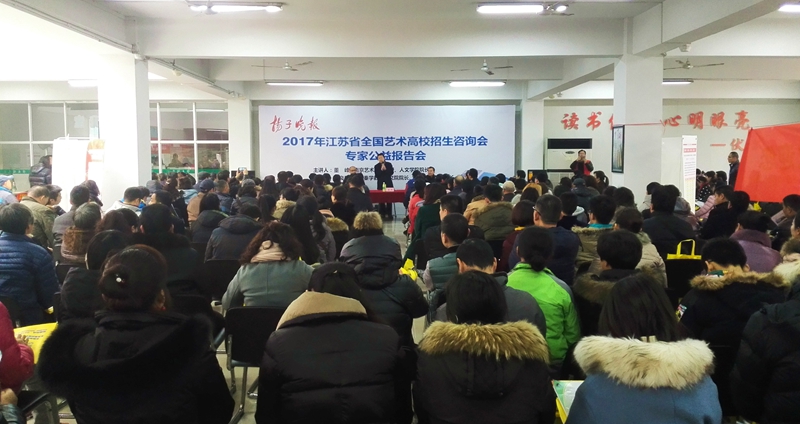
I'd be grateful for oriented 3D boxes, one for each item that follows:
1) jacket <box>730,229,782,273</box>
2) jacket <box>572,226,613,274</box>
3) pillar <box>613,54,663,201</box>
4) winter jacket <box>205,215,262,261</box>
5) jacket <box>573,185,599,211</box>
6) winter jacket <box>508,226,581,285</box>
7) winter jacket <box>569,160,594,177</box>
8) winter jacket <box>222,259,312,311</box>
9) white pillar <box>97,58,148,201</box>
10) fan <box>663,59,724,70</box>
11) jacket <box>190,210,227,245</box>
[{"bbox_3d":[2.686,0.427,5.150,0.500,0.620,0.400,-1,5,-11],"label":"jacket"},{"bbox_3d":[1.675,0.413,5.600,0.530,0.630,0.400,-1,5,-6],"label":"jacket"},{"bbox_3d":[3.743,-0.845,10.612,0.570,3.150,0.560,0,5,-1],"label":"pillar"},{"bbox_3d":[-1.408,0.364,5.700,0.520,0.650,0.400,0,5,4],"label":"winter jacket"},{"bbox_3d":[2.600,-0.013,9.600,0.520,0.640,0.400,0,5,-4],"label":"jacket"},{"bbox_3d":[1.140,0.423,5.250,0.550,0.640,0.400,0,5,-4],"label":"winter jacket"},{"bbox_3d":[3.873,-0.822,14.300,0.560,0.620,0.380,0,5,-1],"label":"winter jacket"},{"bbox_3d":[-0.744,0.538,3.820,0.520,0.620,0.400,0,5,1],"label":"winter jacket"},{"bbox_3d":[-4.361,-0.865,10.690,0.580,3.220,0.580,0,5,-1],"label":"white pillar"},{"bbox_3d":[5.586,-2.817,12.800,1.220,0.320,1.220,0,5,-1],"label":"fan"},{"bbox_3d":[-1.913,0.259,6.800,0.480,0.600,0.400,0,5,3],"label":"jacket"}]

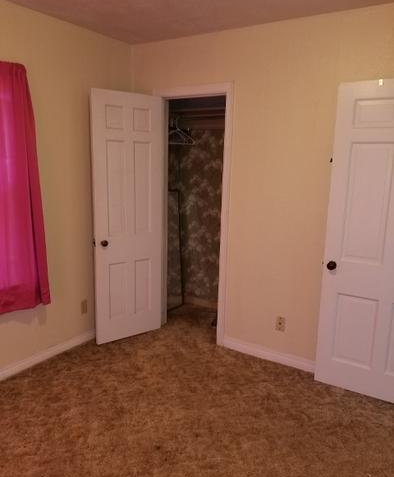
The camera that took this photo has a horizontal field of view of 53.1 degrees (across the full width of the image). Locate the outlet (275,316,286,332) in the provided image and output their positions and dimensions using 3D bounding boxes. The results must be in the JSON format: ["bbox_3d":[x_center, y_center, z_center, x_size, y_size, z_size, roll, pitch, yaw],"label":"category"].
[{"bbox_3d":[0.632,0.653,2.987,0.072,0.116,0.015,8,13,32],"label":"outlet"}]

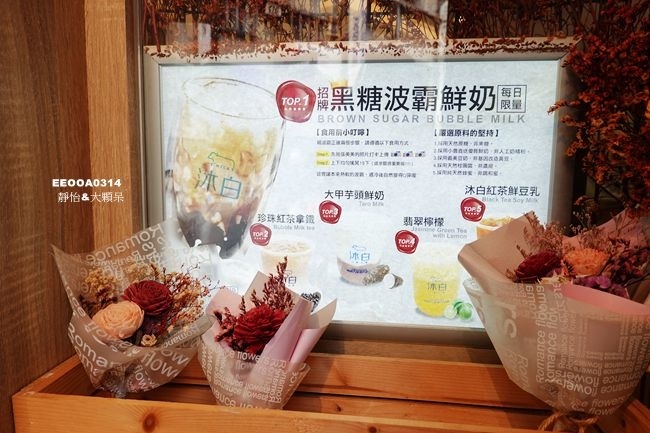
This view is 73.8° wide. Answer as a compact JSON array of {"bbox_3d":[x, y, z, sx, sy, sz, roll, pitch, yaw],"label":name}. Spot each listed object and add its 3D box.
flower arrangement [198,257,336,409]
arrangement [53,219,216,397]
[{"bbox_3d":[-0.070,0.160,0.545,0.165,0.190,0.140,1,5,2],"label":"flower arrangement"},{"bbox_3d":[-0.241,0.119,0.570,0.200,0.210,0.160,1,5,0],"label":"arrangement"}]

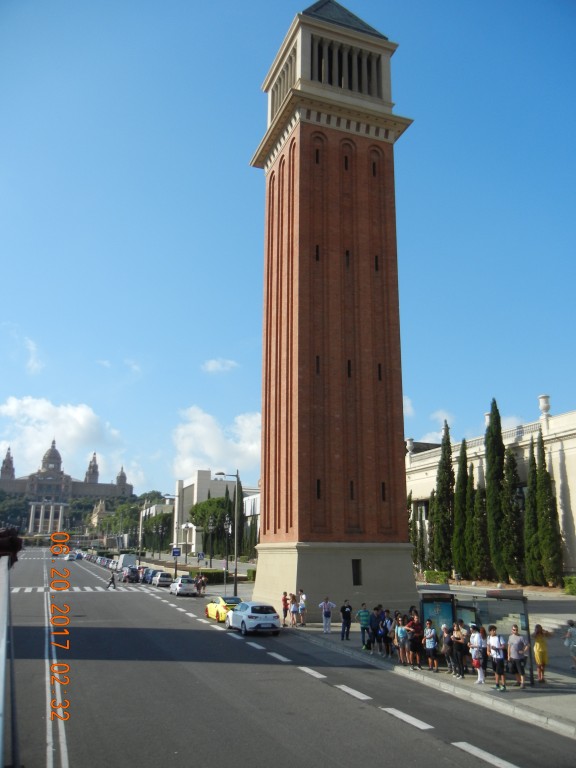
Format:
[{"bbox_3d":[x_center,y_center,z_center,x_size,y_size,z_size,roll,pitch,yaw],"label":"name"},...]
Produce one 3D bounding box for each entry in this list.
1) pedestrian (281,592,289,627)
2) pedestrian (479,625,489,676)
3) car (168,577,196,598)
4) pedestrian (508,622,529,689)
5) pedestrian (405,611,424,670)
[{"bbox_3d":[-0.110,11.713,34.604,0.420,1.720,0.500,-1,-14,5],"label":"pedestrian"},{"bbox_3d":[6.556,8.999,22.326,0.340,1.537,0.460,10,-18,-33],"label":"pedestrian"},{"bbox_3d":[-9.179,17.773,58.698,1.720,1.470,4.050,5,-14,-19],"label":"car"},{"bbox_3d":[6.895,8.228,20.117,0.580,1.800,0.360,-7,-16,25],"label":"pedestrian"},{"bbox_3d":[4.353,8.933,23.001,0.600,1.740,0.450,-7,-16,26],"label":"pedestrian"}]

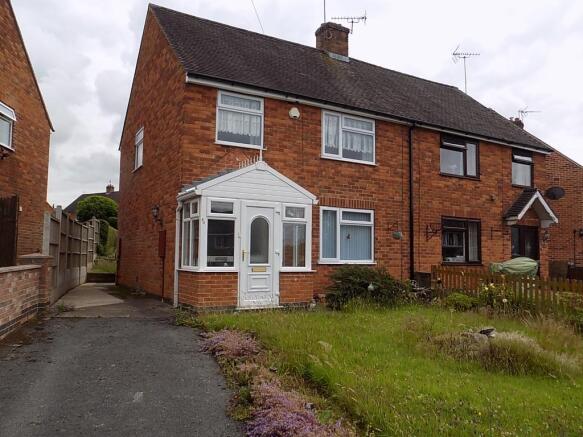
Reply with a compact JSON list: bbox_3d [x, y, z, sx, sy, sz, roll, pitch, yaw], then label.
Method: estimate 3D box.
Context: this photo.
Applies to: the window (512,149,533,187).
[{"bbox_3d":[7.464,-1.607,14.704,1.090,1.180,0.110,3,-4,-30],"label":"window"}]

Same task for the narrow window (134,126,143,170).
[{"bbox_3d":[-4.277,-1.941,12.887,0.110,1.100,1.070,3,-4,-30],"label":"narrow window"}]

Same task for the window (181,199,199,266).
[{"bbox_3d":[-1.921,0.293,8.546,0.110,1.250,0.980,3,-4,-30],"label":"window"}]

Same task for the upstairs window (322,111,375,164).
[{"bbox_3d":[1.418,-1.961,11.204,1.610,1.160,0.110,3,-4,-30],"label":"upstairs window"}]

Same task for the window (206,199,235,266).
[{"bbox_3d":[-1.296,0.284,8.284,0.570,1.200,0.110,3,-4,-30],"label":"window"}]

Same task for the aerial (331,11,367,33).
[{"bbox_3d":[2.003,-6.911,15.971,1.220,0.750,0.350,1,-4,1],"label":"aerial"}]

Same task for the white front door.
[{"bbox_3d":[-0.609,0.700,8.659,0.870,1.980,0.110,3,-4,-30],"label":"white front door"}]

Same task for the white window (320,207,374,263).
[{"bbox_3d":[1.376,0.418,11.043,1.630,1.330,0.110,3,-4,-30],"label":"white window"}]

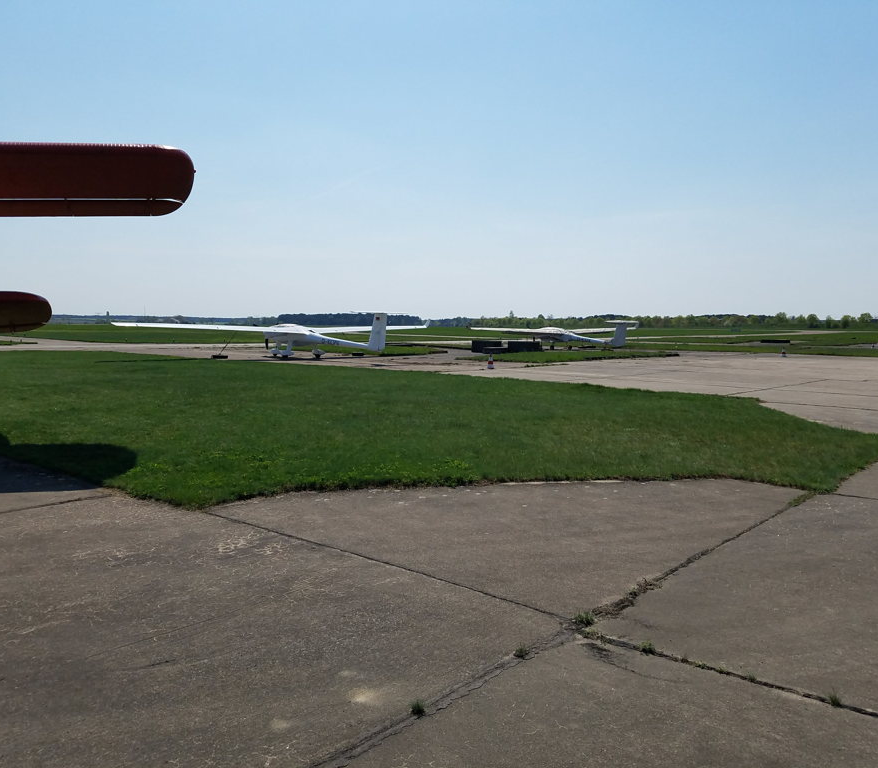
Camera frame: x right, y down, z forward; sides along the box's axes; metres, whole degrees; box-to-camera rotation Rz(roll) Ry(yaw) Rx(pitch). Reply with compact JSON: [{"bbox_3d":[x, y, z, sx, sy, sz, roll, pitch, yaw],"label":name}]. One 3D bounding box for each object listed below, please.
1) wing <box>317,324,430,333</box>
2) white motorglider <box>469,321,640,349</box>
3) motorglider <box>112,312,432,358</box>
[{"bbox_3d":[-3.281,-2.733,38.699,1.200,0.400,8.400,4,6,41],"label":"wing"},{"bbox_3d":[9.610,-3.379,53.768,17.900,2.150,8.500,-4,6,-40],"label":"white motorglider"},{"bbox_3d":[-5.344,-2.187,34.425,8.500,2.150,17.900,4,6,41],"label":"motorglider"}]

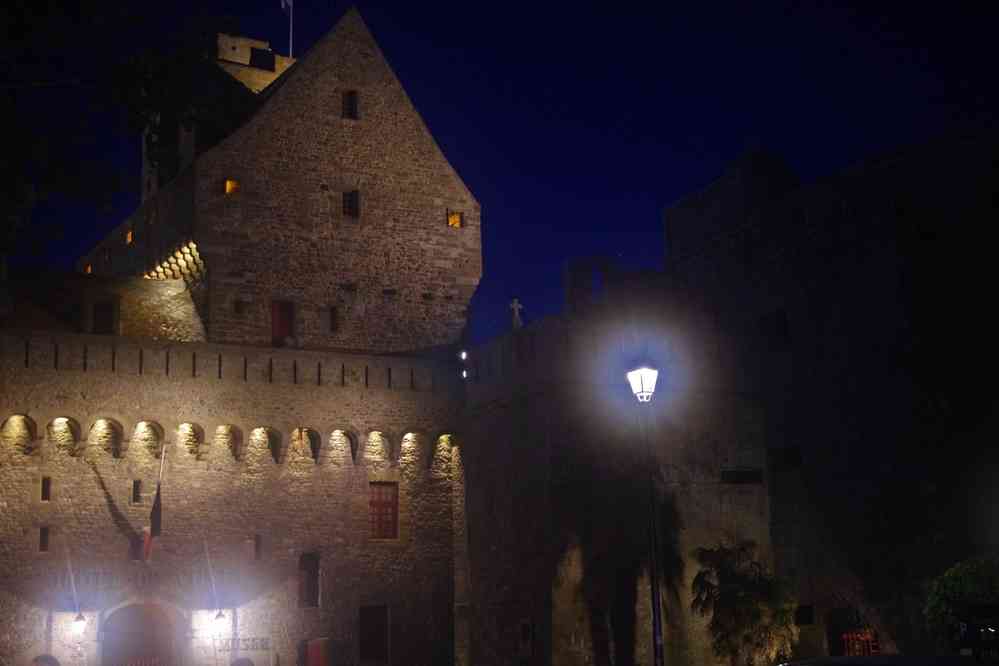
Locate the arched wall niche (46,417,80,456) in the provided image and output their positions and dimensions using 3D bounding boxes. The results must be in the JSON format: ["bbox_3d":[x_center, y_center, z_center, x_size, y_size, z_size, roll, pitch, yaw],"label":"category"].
[{"bbox_3d":[-14.223,3.381,41.642,0.920,1.203,0.500,5,-16,-26],"label":"arched wall niche"}]

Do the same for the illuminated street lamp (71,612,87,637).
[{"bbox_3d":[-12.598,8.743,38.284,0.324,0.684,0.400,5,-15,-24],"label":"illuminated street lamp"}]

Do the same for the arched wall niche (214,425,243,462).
[{"bbox_3d":[-9.355,3.819,44.067,0.865,1.210,0.500,5,-16,-26],"label":"arched wall niche"}]

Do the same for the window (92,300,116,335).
[{"bbox_3d":[-16.090,-0.630,52.000,0.854,1.301,0.250,5,-15,-24],"label":"window"}]

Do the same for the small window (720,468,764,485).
[{"bbox_3d":[7.250,4.283,38.080,1.239,0.347,0.400,-6,-14,14],"label":"small window"}]

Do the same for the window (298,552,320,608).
[{"bbox_3d":[-6.648,8.654,44.656,0.698,1.902,0.300,5,-16,-26],"label":"window"}]

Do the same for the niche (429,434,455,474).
[{"bbox_3d":[-2.130,4.502,47.657,0.810,1.343,0.500,5,-16,-26],"label":"niche"}]

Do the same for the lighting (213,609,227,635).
[{"bbox_3d":[-9.113,9.422,41.542,0.354,0.742,0.354,5,-16,-26],"label":"lighting"}]

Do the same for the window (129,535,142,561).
[{"bbox_3d":[-11.640,6.860,40.816,0.367,0.800,0.250,5,-15,-24],"label":"window"}]

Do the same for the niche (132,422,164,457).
[{"bbox_3d":[-11.401,3.464,41.461,0.886,1.124,0.550,5,-15,-24],"label":"niche"}]

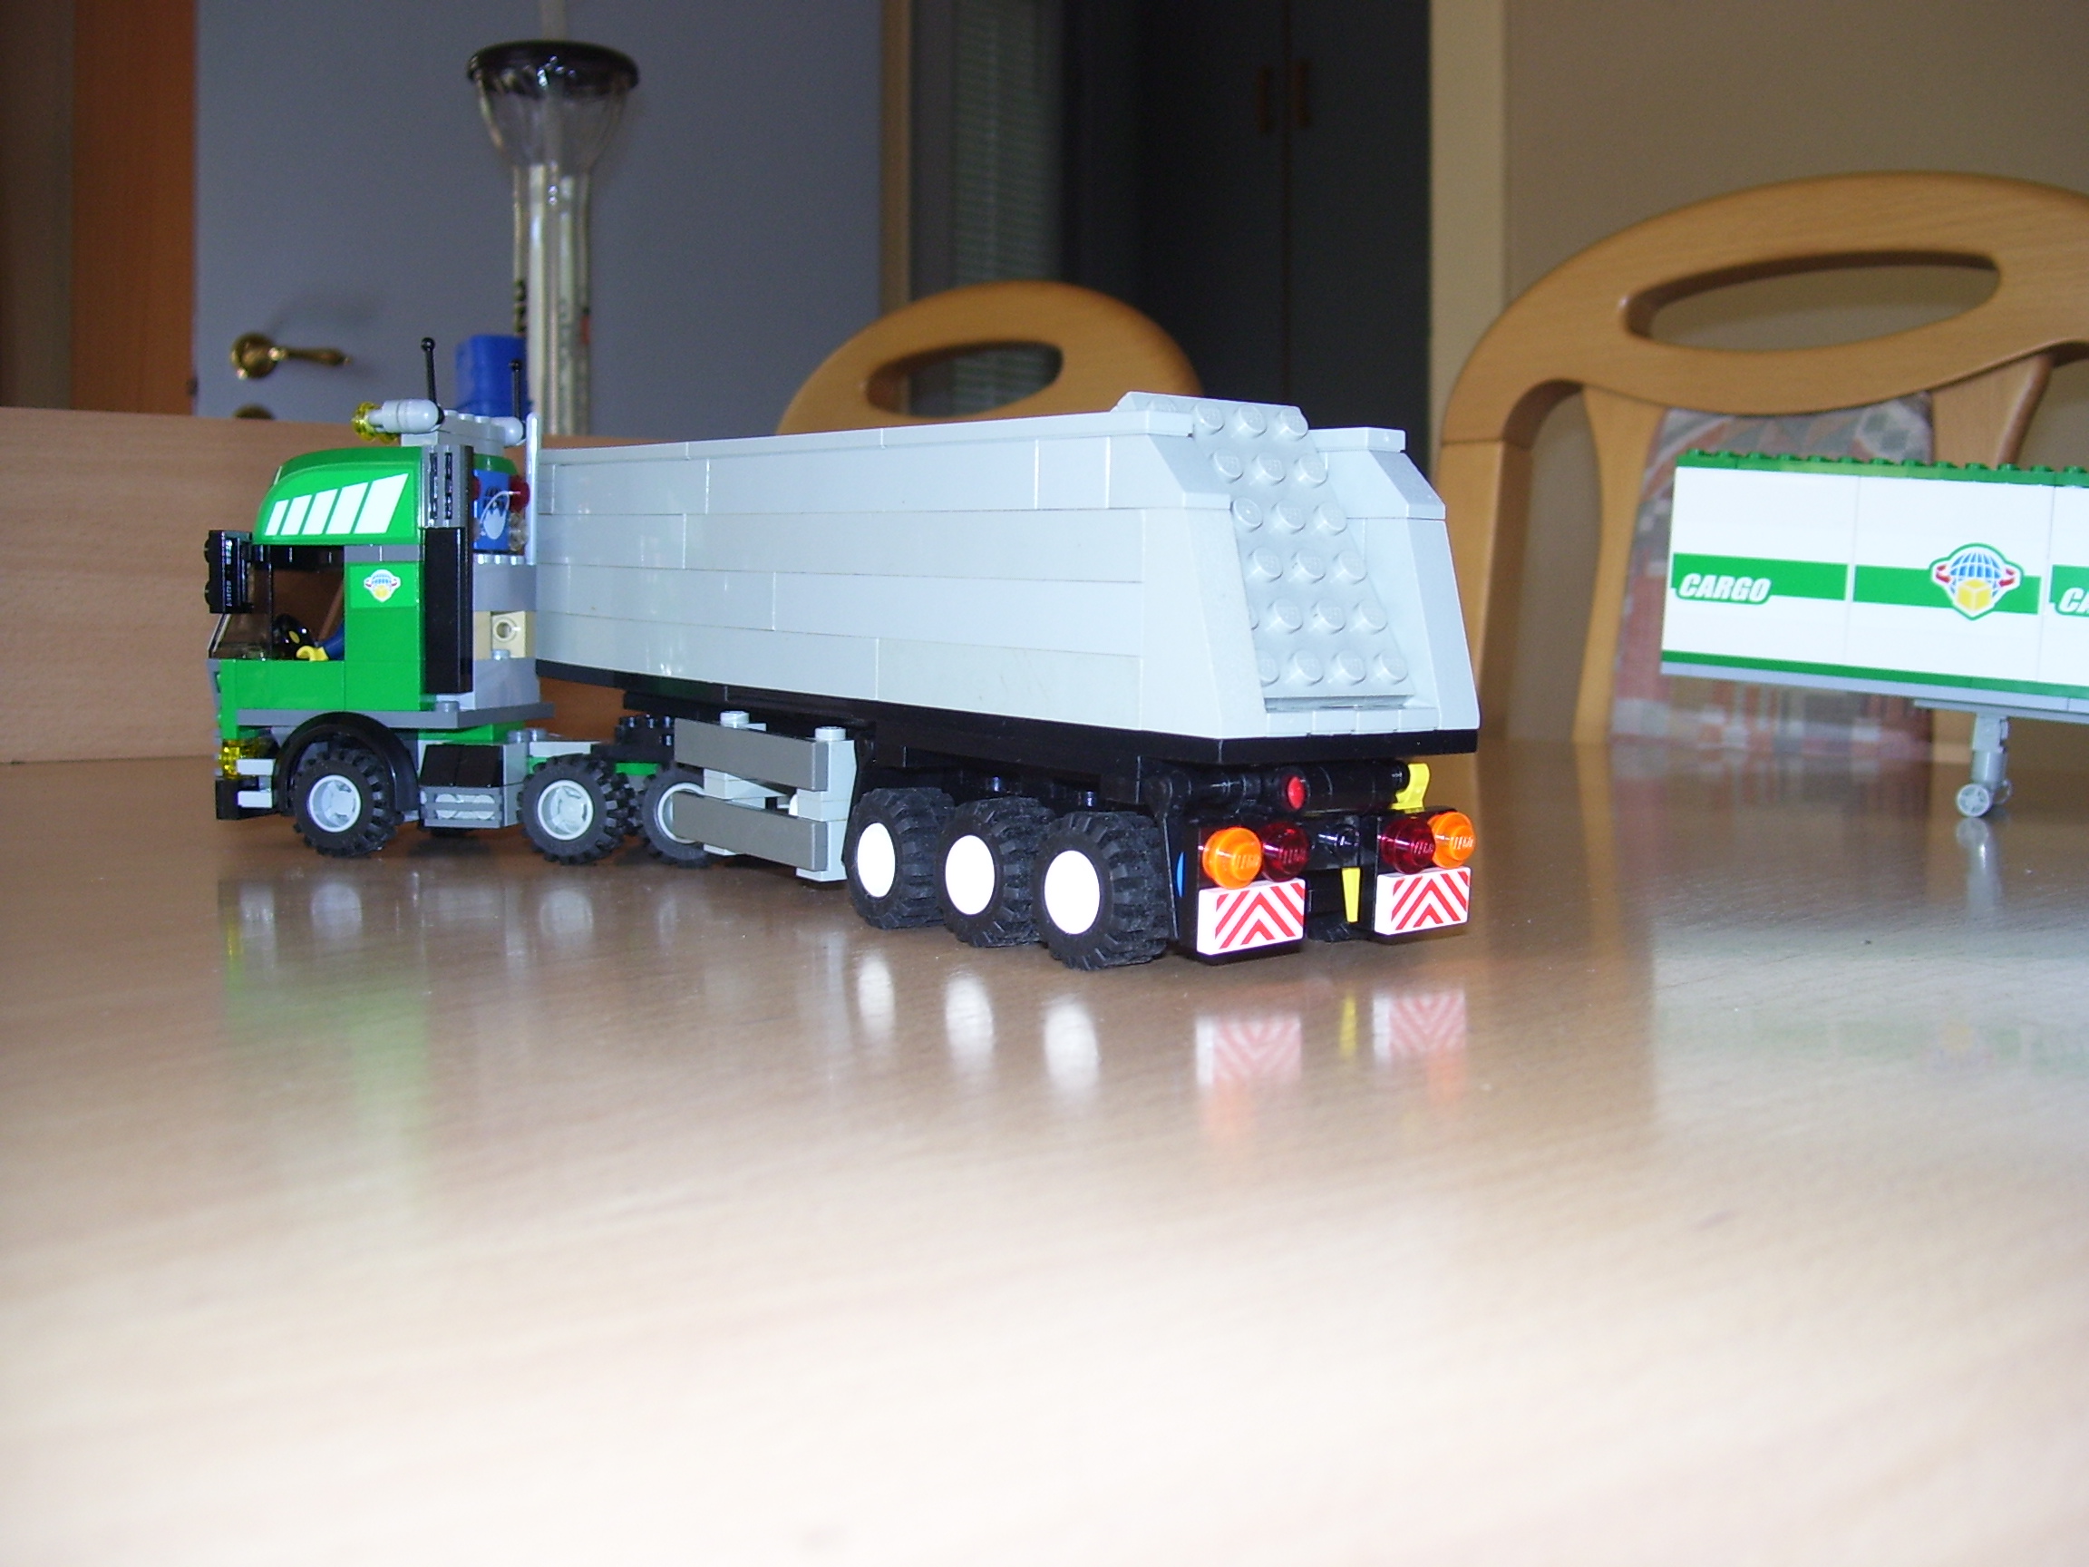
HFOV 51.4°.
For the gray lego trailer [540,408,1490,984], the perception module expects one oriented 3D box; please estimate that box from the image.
[{"bbox_3d":[-0.020,-0.021,0.368,0.055,0.080,0.211,-3,5,-37],"label":"gray lego trailer"}]

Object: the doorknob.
[{"bbox_3d":[-0.764,-0.433,2.200,0.118,0.048,0.060,-3,5,-35],"label":"doorknob"}]

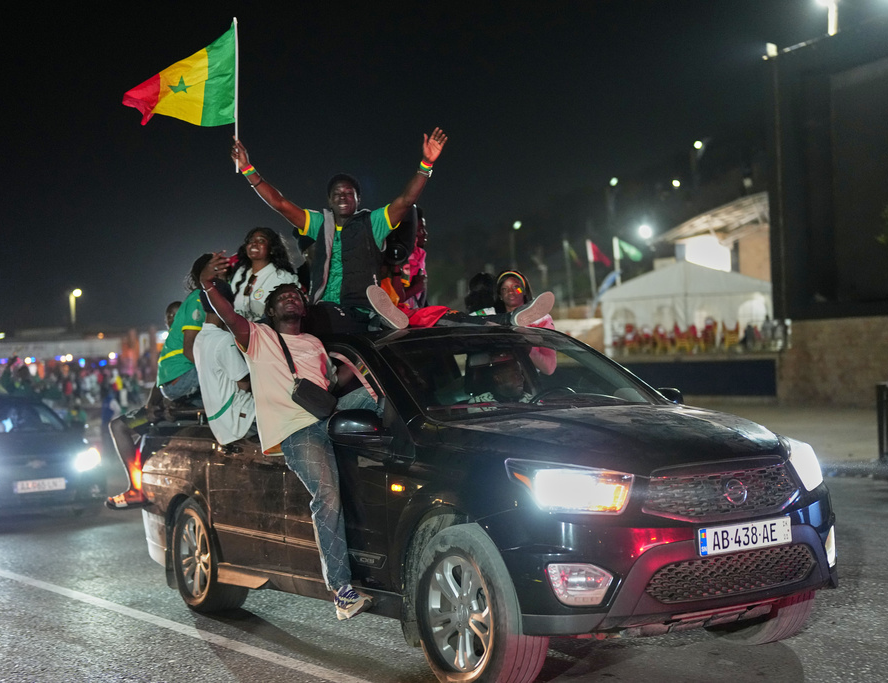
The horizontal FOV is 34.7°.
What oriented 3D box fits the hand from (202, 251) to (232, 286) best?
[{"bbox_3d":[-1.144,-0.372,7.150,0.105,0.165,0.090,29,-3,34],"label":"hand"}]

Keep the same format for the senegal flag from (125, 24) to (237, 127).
[{"bbox_3d":[-1.512,-1.521,8.100,0.630,0.570,0.220,-2,-1,9],"label":"senegal flag"}]

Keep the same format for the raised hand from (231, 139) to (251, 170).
[{"bbox_3d":[-1.147,-1.055,8.000,0.100,0.180,0.090,-10,3,24],"label":"raised hand"}]

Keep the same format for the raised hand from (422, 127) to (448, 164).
[{"bbox_3d":[-0.048,-1.096,7.950,0.130,0.195,0.070,13,6,1],"label":"raised hand"}]

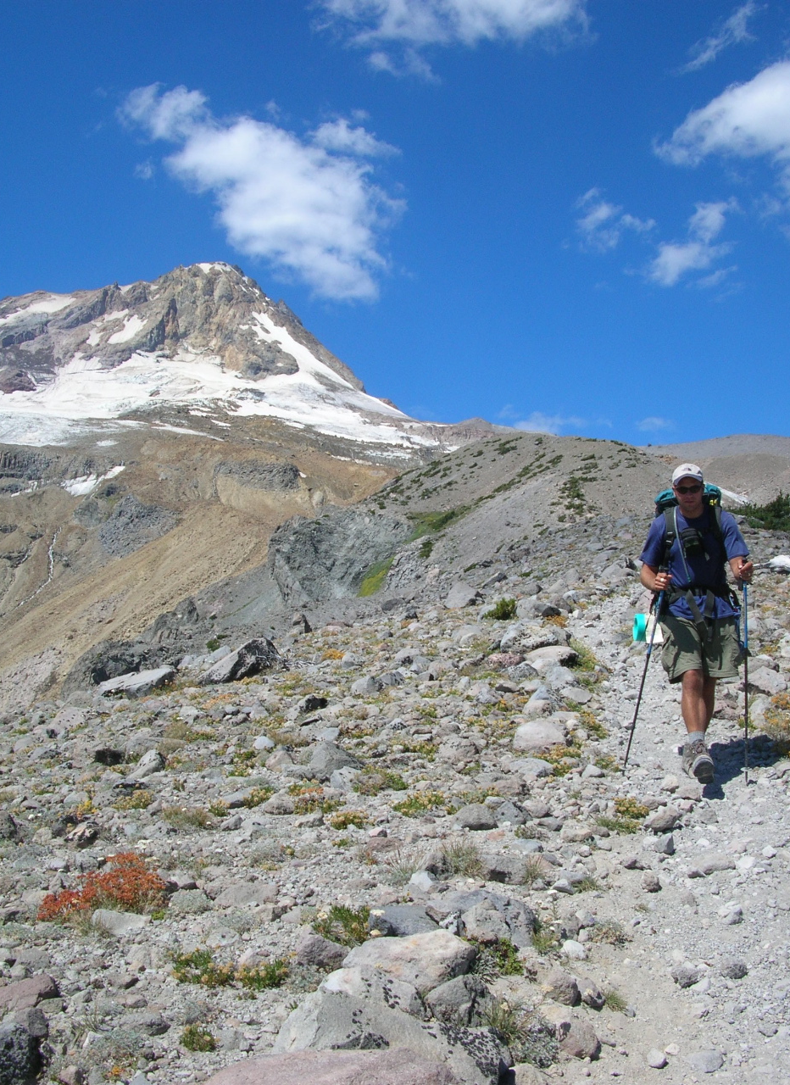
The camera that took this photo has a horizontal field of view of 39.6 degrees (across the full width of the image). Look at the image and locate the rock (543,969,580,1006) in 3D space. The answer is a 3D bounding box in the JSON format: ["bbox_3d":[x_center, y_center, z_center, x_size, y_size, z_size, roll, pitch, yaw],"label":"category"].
[{"bbox_3d":[0.529,1.411,3.480,0.118,0.112,0.115,0,-3,0],"label":"rock"}]

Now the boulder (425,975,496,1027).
[{"bbox_3d":[0.207,1.442,3.450,0.230,0.155,0.200,0,-3,0],"label":"boulder"}]

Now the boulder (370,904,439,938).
[{"bbox_3d":[0.033,1.411,4.050,0.260,0.145,0.220,0,-3,0],"label":"boulder"}]

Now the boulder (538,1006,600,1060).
[{"bbox_3d":[0.502,1.413,3.162,0.173,0.129,0.156,-1,-6,9],"label":"boulder"}]

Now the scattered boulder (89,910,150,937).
[{"bbox_3d":[-1.029,1.425,4.100,0.215,0.100,0.160,0,-3,0],"label":"scattered boulder"}]

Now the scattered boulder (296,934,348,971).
[{"bbox_3d":[-0.247,1.416,3.780,0.190,0.130,0.160,0,-3,0],"label":"scattered boulder"}]

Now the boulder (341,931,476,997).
[{"bbox_3d":[0.045,1.463,3.780,0.470,0.210,0.360,0,-3,0],"label":"boulder"}]

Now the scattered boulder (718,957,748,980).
[{"bbox_3d":[1.125,1.418,3.650,0.096,0.070,0.090,0,-3,0],"label":"scattered boulder"}]

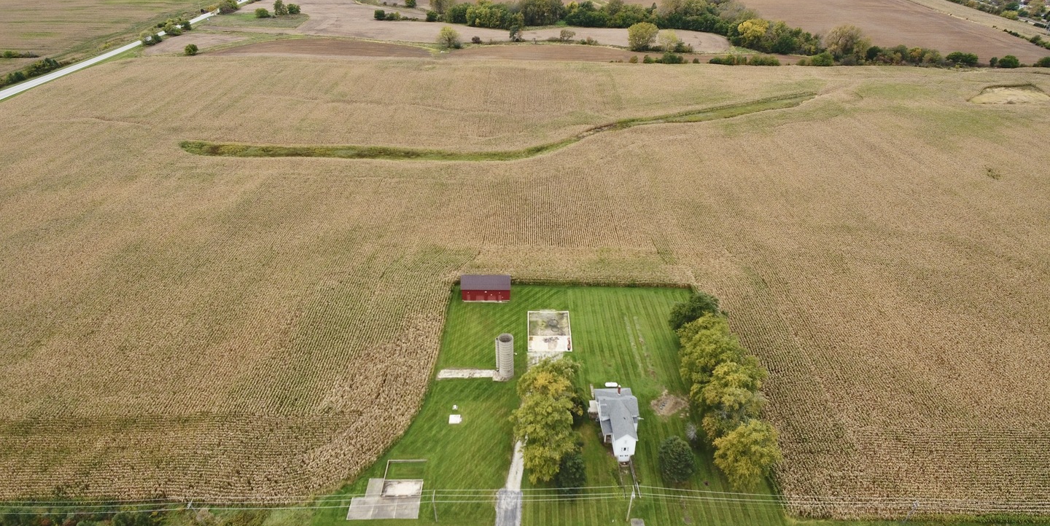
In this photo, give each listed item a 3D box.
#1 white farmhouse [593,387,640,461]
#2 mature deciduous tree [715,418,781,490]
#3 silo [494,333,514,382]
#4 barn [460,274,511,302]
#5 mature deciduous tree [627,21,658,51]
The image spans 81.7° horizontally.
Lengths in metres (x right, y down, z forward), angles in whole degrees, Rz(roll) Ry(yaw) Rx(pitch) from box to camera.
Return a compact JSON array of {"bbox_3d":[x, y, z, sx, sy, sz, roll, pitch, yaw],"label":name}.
[{"bbox_3d":[21.300,35.480,138.300,9.400,6.900,19.000,0,32,0],"label":"white farmhouse"},{"bbox_3d":[45.390,39.400,124.230,13.200,14.500,12.800,0,32,0],"label":"mature deciduous tree"},{"bbox_3d":[-5.050,23.580,152.950,4.430,11.760,3.880,0,32,0],"label":"silo"},{"bbox_3d":[-11.700,6.510,185.880,14.800,6.400,8.800,0,32,0],"label":"barn"},{"bbox_3d":[91.570,-175.860,470.550,23.800,21.400,22.800,0,32,0],"label":"mature deciduous tree"}]

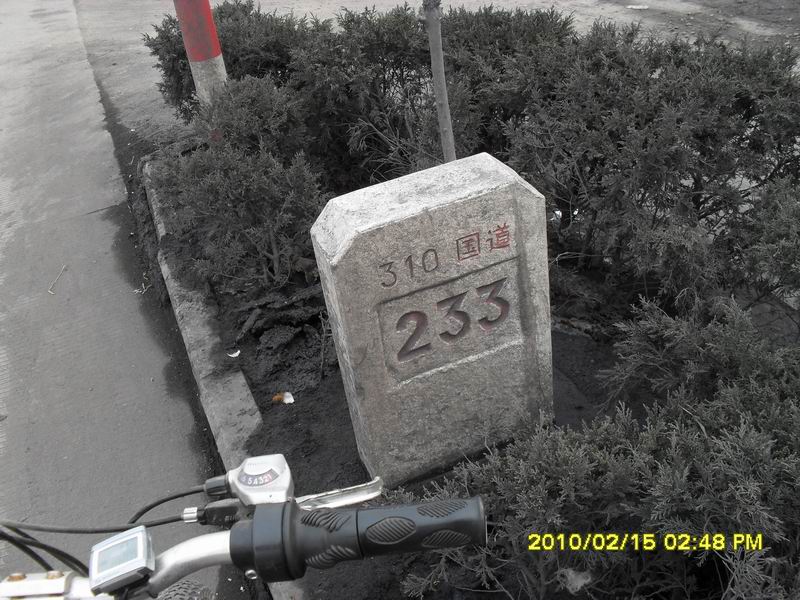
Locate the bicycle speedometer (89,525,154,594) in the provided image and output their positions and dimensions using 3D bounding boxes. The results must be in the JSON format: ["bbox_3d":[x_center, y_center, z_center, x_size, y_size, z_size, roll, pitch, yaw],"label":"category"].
[{"bbox_3d":[-0.199,0.187,0.581,0.042,0.014,0.035,-22,42,-2],"label":"bicycle speedometer"}]

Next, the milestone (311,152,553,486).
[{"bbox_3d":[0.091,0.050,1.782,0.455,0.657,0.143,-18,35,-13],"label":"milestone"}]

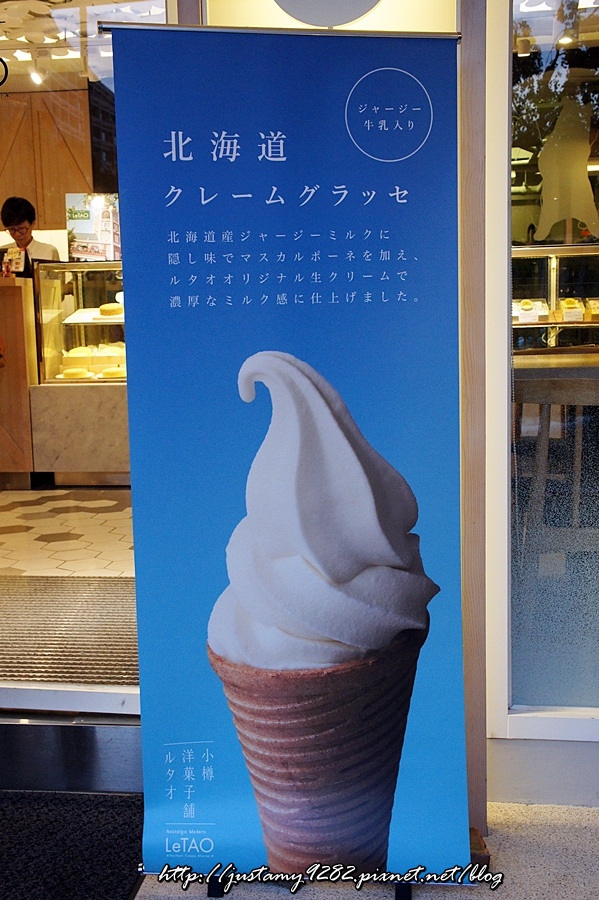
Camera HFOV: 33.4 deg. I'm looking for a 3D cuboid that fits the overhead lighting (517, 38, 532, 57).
[{"bbox_3d":[1.396,-2.495,6.200,0.080,0.105,0.080,0,10,7],"label":"overhead lighting"}]

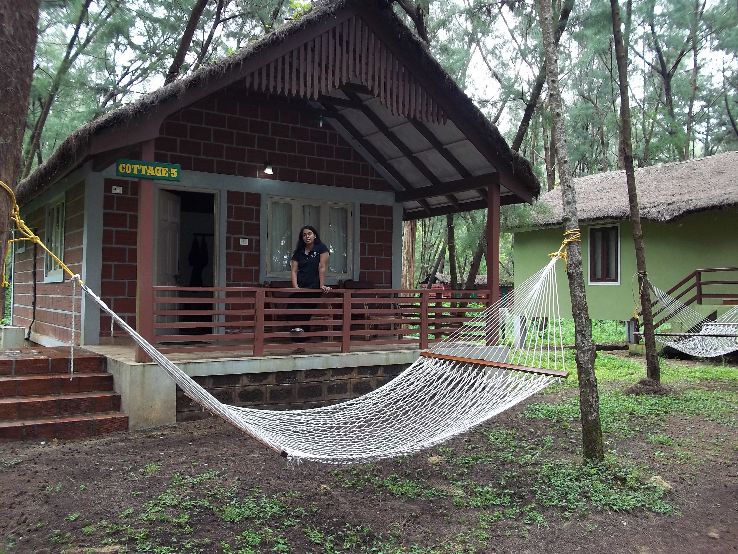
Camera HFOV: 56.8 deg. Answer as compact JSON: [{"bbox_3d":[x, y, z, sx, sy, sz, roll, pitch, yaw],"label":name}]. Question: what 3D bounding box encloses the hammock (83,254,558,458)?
[{"bbox_3d":[-0.016,0.405,4.171,3.348,1.138,1.450,1,-2,-33],"label":"hammock"}]

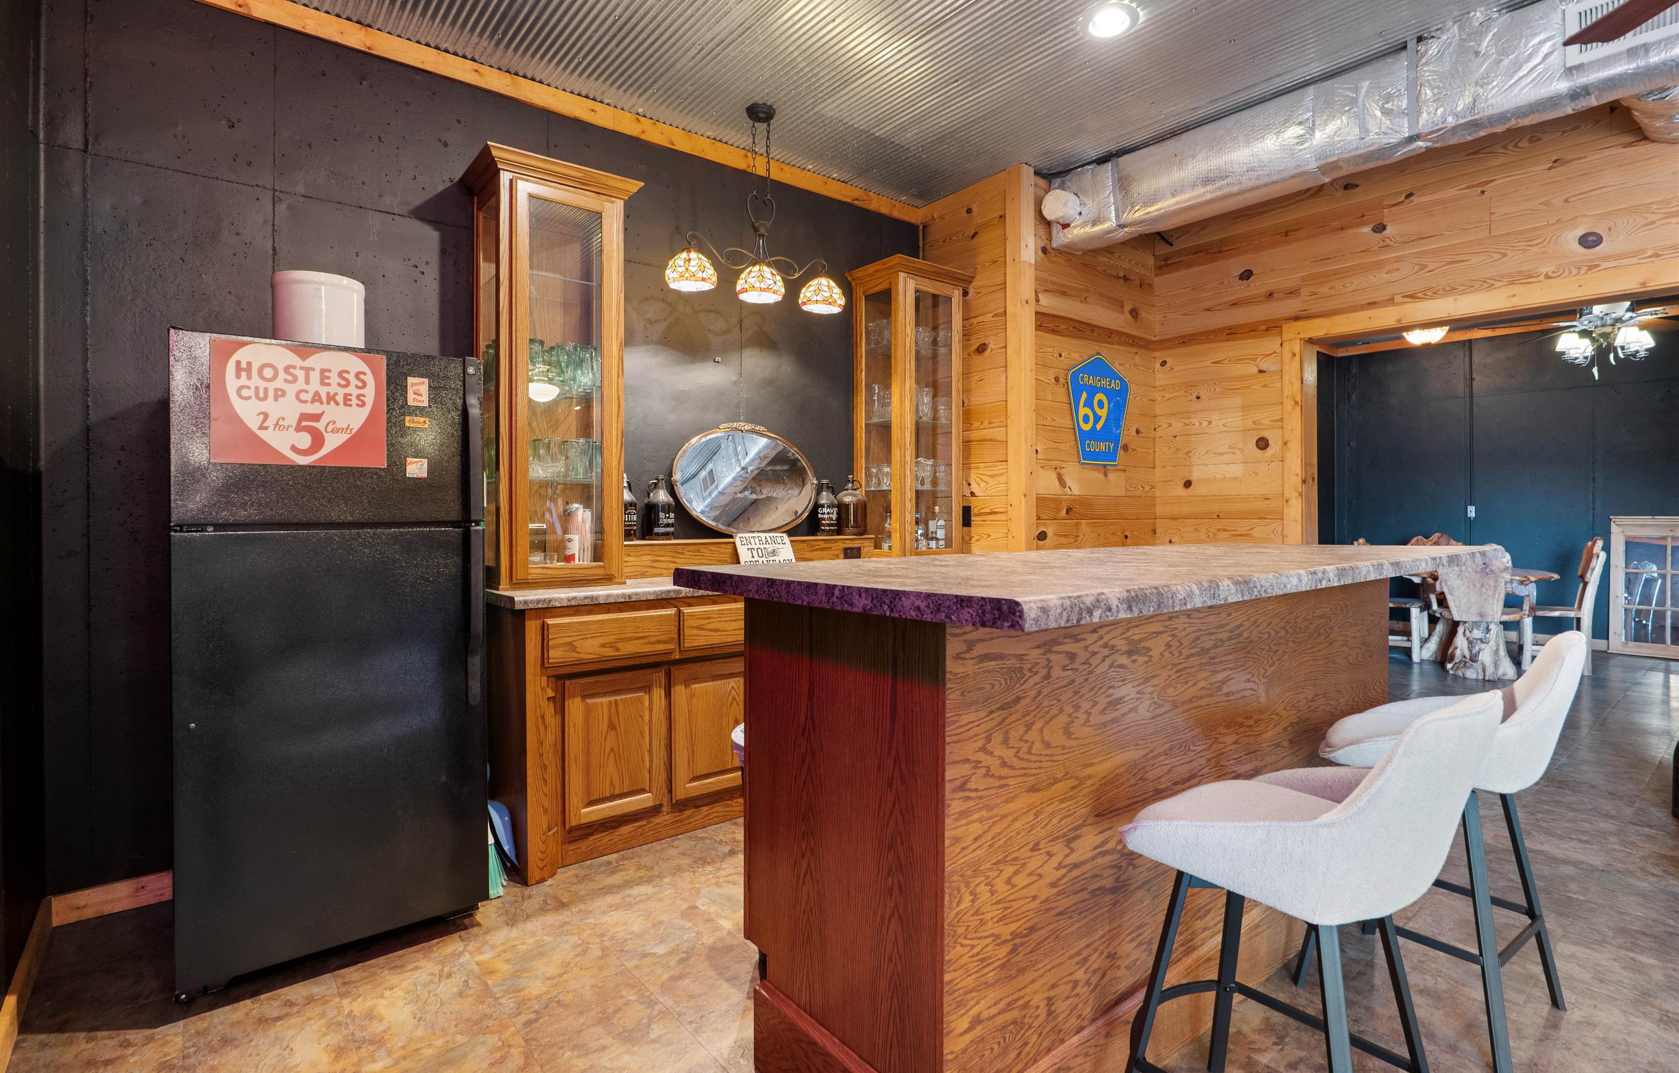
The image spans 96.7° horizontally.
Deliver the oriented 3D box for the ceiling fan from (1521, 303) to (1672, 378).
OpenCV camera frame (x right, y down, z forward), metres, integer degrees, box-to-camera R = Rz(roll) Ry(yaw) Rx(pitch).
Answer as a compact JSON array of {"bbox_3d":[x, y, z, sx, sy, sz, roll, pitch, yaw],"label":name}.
[{"bbox_3d":[5.009,-1.471,4.887,1.320,0.800,1.320,-1,2,-41],"label":"ceiling fan"}]

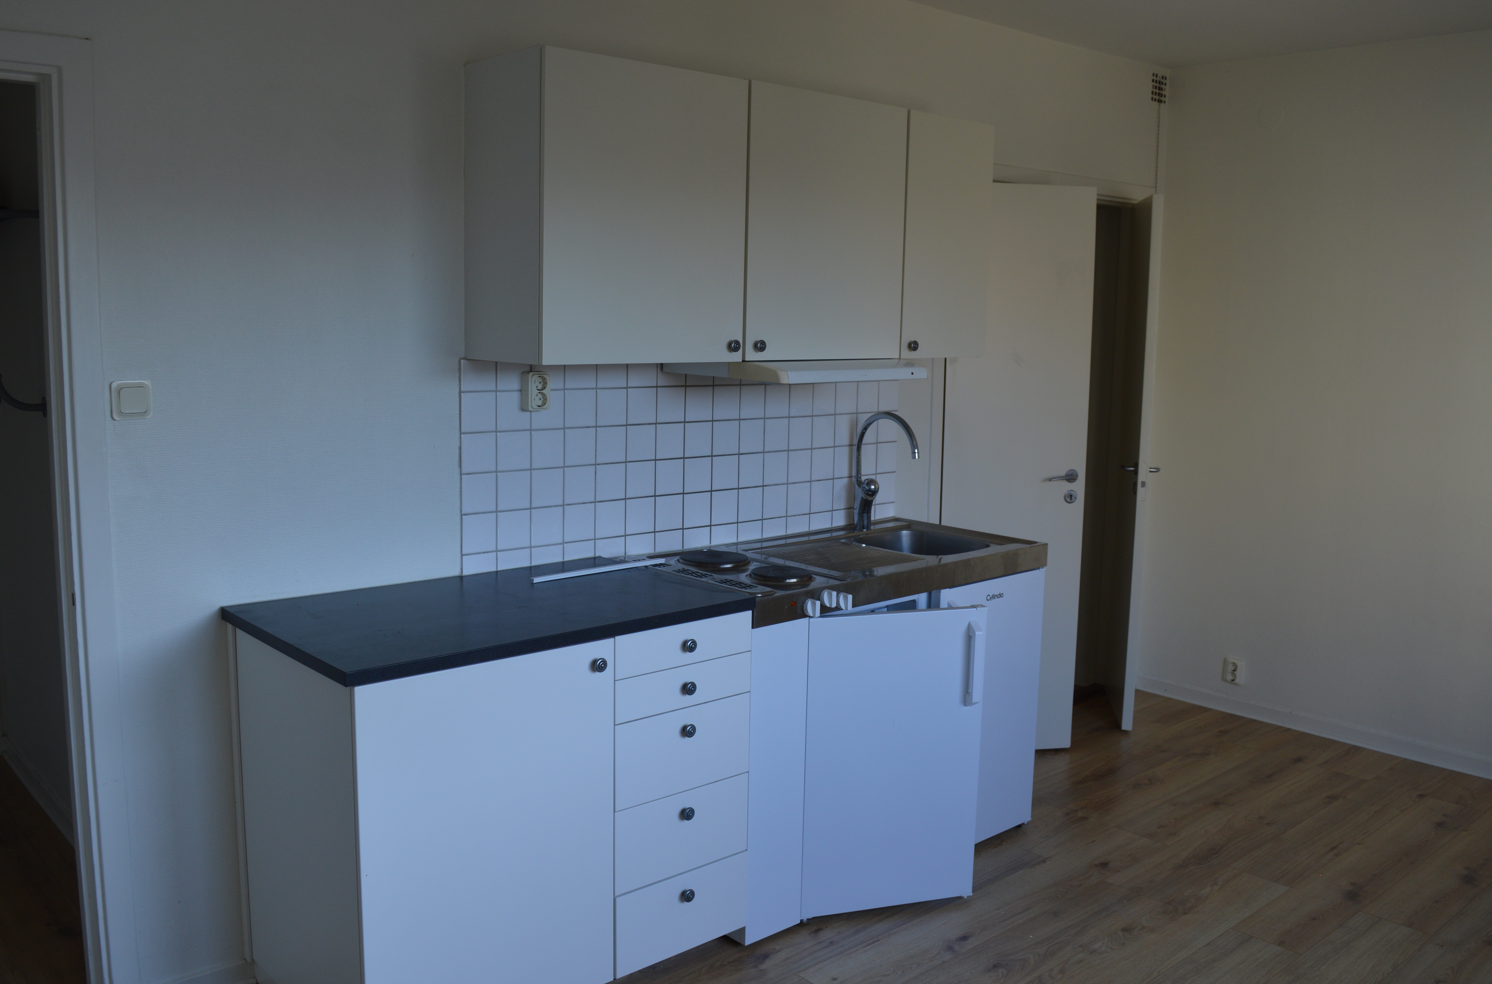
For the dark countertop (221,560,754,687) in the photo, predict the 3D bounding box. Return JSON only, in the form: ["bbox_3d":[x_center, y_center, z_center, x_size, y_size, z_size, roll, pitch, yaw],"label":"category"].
[{"bbox_3d":[-0.562,0.267,2.816,0.997,0.028,0.642,-6,10,-41],"label":"dark countertop"}]

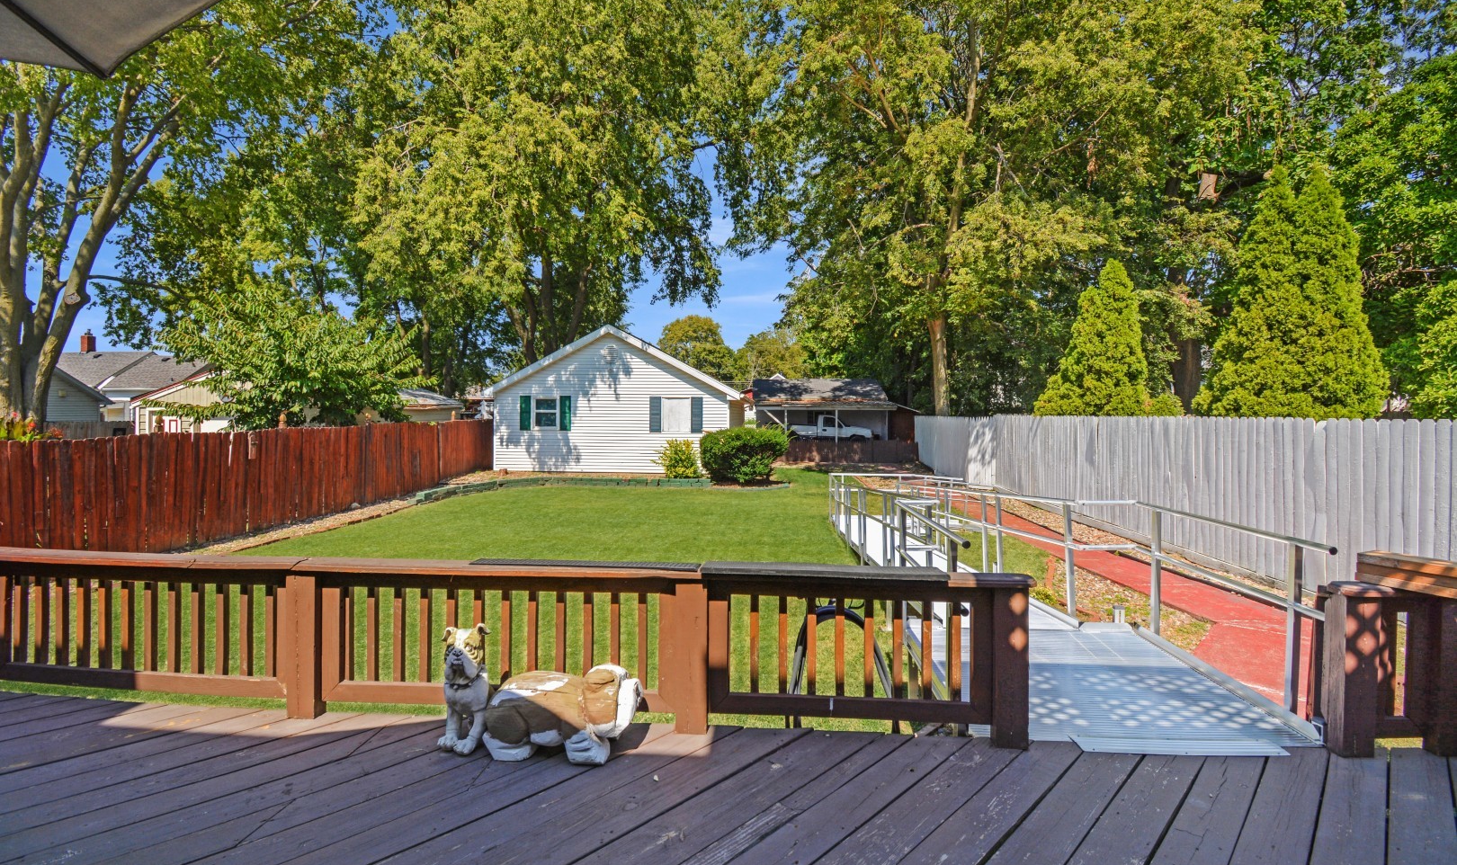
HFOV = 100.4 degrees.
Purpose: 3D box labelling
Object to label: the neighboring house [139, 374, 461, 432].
[{"bbox_3d":[-14.552,-0.452,21.592,6.900,3.600,6.700,0,2,4],"label":"neighboring house"}]

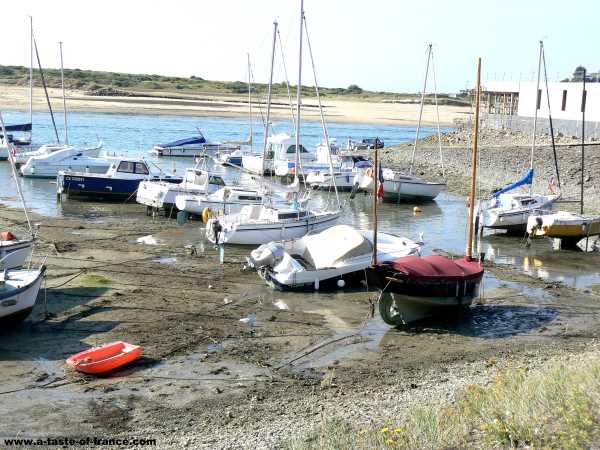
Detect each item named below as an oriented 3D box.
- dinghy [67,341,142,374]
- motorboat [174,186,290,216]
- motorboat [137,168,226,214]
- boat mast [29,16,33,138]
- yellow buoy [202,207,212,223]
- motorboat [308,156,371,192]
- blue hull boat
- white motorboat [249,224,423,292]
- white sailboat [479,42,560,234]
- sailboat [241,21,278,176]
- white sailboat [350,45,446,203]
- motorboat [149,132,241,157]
[{"bbox_3d":[-4.315,2.892,22.259,0.800,0.360,1.900,6,9,28],"label":"dinghy"},{"bbox_3d":[-3.278,-1.242,47.757,5.400,1.500,2.000,0,8,-17],"label":"motorboat"},{"bbox_3d":[-5.926,-1.879,50.912,4.900,2.000,2.000,-3,9,-33],"label":"motorboat"},{"bbox_3d":[-21.905,-11.932,81.879,0.160,9.921,0.160,-4,10,-40],"label":"boat mast"},{"bbox_3d":[-3.412,-0.348,36.800,0.130,0.620,0.620,6,9,28],"label":"yellow buoy"},{"bbox_3d":[3.113,-3.549,65.429,5.100,2.300,2.100,-1,9,-25],"label":"motorboat"},{"bbox_3d":[-9.808,-2.574,54.127,6.400,2.200,2.300,1,8,-8],"label":"blue hull boat"},{"bbox_3d":[1.235,0.892,33.907,6.000,1.650,2.100,-4,10,-40],"label":"white motorboat"},{"bbox_3d":[10.728,-4.233,49.099,5.300,8.700,2.100,-4,10,-38],"label":"white sailboat"},{"bbox_3d":[-2.696,-9.688,77.516,6.300,11.000,2.300,-3,9,-35],"label":"sailboat"},{"bbox_3d":[6.393,-5.968,60.650,5.500,8.700,2.100,2,8,-20],"label":"white sailboat"},{"bbox_3d":[-9.338,-7.266,90.076,7.000,1.900,2.300,0,8,-15],"label":"motorboat"}]

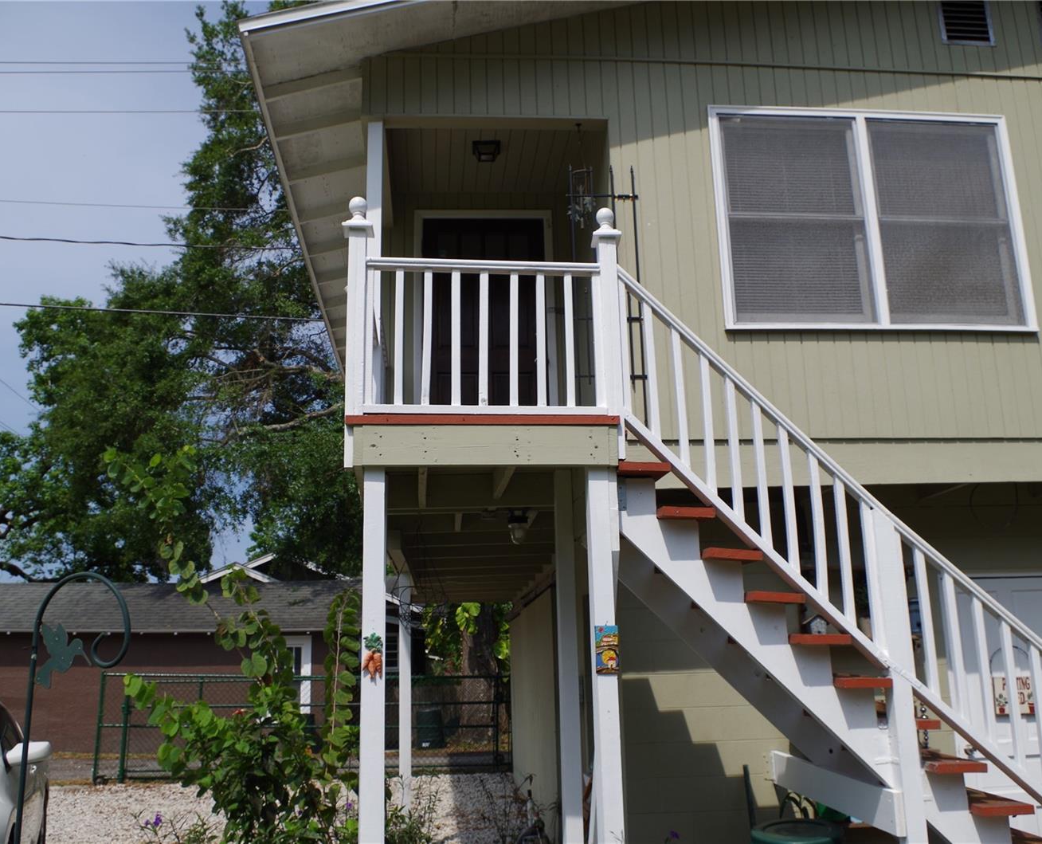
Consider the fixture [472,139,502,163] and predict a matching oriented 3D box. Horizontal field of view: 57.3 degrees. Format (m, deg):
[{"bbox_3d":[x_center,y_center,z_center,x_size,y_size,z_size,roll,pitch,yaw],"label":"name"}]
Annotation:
[{"bbox_3d":[-0.239,-1.889,6.690,0.187,0.085,0.183,-1,-15,-2],"label":"fixture"}]

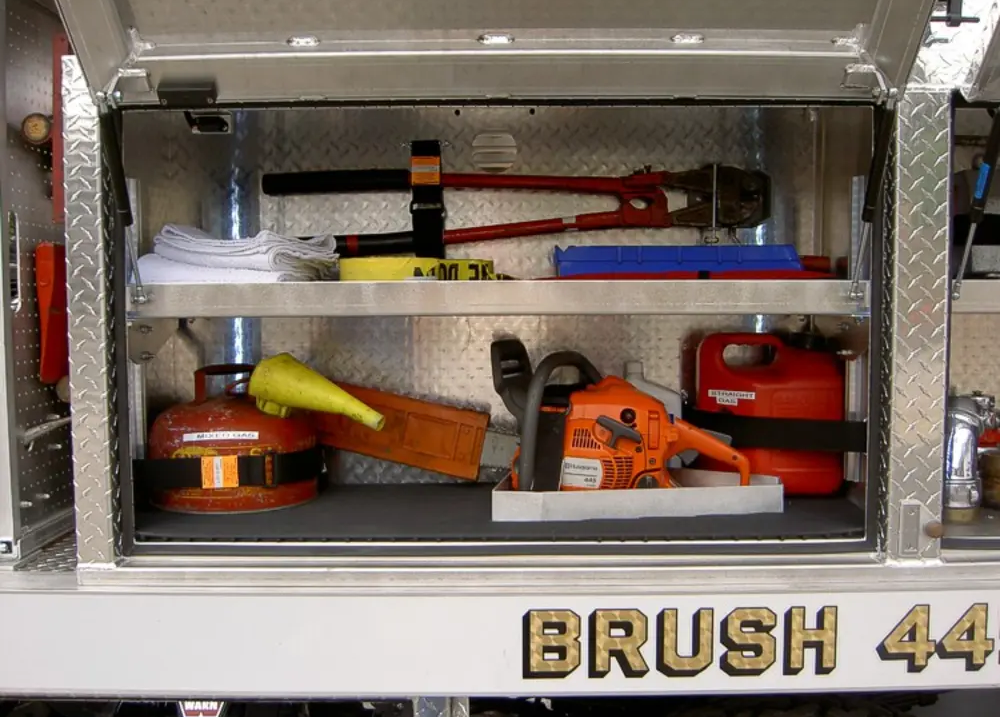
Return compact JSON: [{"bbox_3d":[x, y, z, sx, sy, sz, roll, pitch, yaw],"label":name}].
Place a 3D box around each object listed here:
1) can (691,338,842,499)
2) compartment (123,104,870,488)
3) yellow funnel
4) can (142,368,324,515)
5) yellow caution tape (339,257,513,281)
[{"bbox_3d":[0.483,0.093,1.821,0.262,0.288,0.165,0,3,0],"label":"can"},{"bbox_3d":[-0.002,-0.097,1.627,1.070,0.690,0.440,0,3,0],"label":"compartment"},{"bbox_3d":[-0.305,0.067,1.660,0.252,0.103,0.100,22,12,25],"label":"yellow funnel"},{"bbox_3d":[-0.461,0.125,1.734,0.288,0.244,0.288,-1,3,-8],"label":"can"},{"bbox_3d":[-0.114,-0.116,1.581,0.255,0.080,0.170,0,3,0],"label":"yellow caution tape"}]

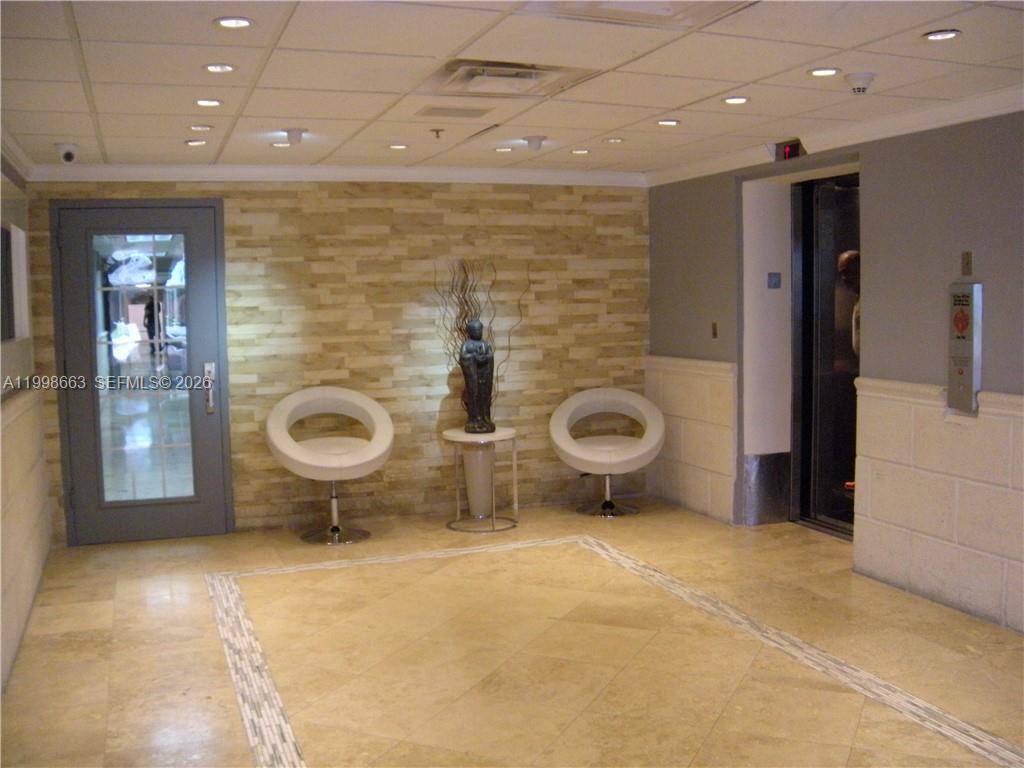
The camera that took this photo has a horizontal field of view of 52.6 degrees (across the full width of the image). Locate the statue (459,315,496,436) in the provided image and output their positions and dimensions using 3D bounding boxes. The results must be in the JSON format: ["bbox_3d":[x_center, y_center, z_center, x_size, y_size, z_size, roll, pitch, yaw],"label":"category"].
[{"bbox_3d":[-0.222,-0.056,6.698,0.220,0.727,0.190,-3,5,-18],"label":"statue"}]

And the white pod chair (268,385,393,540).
[{"bbox_3d":[-1.113,0.495,6.427,0.780,0.910,0.710,-3,5,-20],"label":"white pod chair"}]

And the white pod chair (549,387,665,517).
[{"bbox_3d":[0.654,0.457,7.070,0.780,0.810,0.710,-1,5,4],"label":"white pod chair"}]

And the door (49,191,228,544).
[{"bbox_3d":[-2.249,-0.073,6.375,0.985,2.090,0.090,-3,5,-20],"label":"door"}]

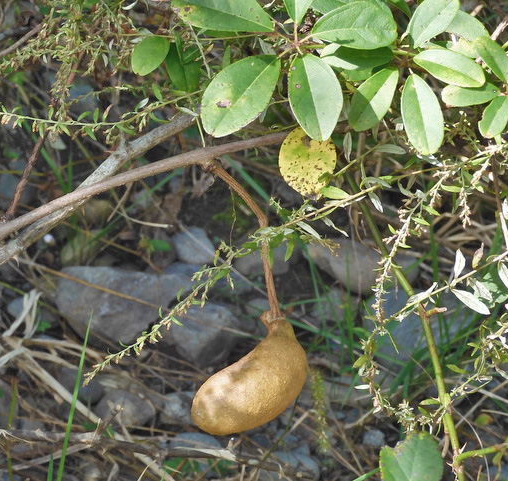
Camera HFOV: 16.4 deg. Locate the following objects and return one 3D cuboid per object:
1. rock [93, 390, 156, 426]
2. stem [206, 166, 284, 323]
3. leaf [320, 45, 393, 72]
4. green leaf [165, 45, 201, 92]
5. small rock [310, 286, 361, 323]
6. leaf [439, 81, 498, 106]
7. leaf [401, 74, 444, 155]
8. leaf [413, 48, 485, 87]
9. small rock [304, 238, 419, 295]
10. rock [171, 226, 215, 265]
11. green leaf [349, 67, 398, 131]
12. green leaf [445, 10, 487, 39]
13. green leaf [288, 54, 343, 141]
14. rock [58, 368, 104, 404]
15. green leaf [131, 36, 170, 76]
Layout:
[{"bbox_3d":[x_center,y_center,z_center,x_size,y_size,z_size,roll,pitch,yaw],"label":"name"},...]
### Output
[{"bbox_3d":[-0.104,0.135,1.411,0.048,0.024,0.041,-3,35,-5],"label":"rock"},{"bbox_3d":[-0.006,0.000,1.100,0.048,0.110,0.022,0,32,0],"label":"stem"},{"bbox_3d":[0.066,-0.118,1.120,0.047,0.009,0.031,0,53,0],"label":"leaf"},{"bbox_3d":[-0.047,-0.108,1.100,0.022,0.009,0.035,-17,71,-4],"label":"green leaf"},{"bbox_3d":[0.067,0.053,1.440,0.044,0.025,0.033,0,32,0],"label":"small rock"},{"bbox_3d":[0.137,-0.092,1.110,0.037,0.007,0.018,-4,52,-3],"label":"leaf"},{"bbox_3d":[0.099,-0.075,1.040,0.025,0.010,0.051,-13,75,3],"label":"leaf"},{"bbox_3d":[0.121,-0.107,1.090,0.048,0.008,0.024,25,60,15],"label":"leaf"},{"bbox_3d":[0.093,0.023,1.480,0.101,0.037,0.051,0,32,0],"label":"small rock"},{"bbox_3d":[-0.050,0.005,1.500,0.038,0.029,0.029,0,32,0],"label":"rock"},{"bbox_3d":[0.076,-0.088,1.100,0.023,0.008,0.051,29,73,24],"label":"green leaf"},{"bbox_3d":[0.129,-0.132,1.080,0.038,0.019,0.009,30,-1,0],"label":"green leaf"},{"bbox_3d":[0.035,-0.084,1.030,0.032,0.011,0.054,-14,78,0],"label":"green leaf"},{"bbox_3d":[-0.141,0.118,1.431,0.037,0.029,0.032,-4,35,-6],"label":"rock"},{"bbox_3d":[-0.063,-0.115,1.100,0.019,0.008,0.032,31,69,0],"label":"green leaf"}]

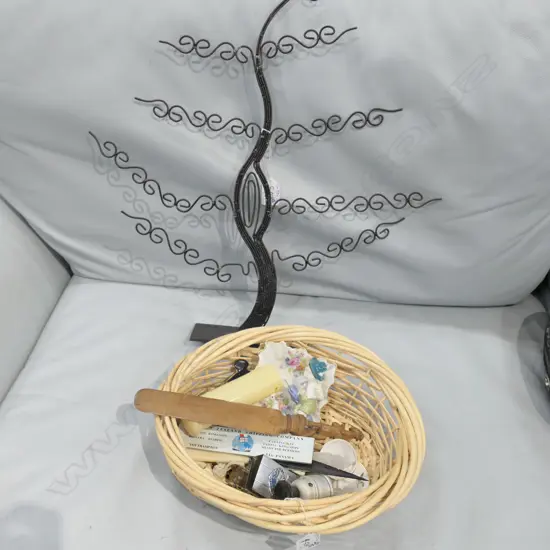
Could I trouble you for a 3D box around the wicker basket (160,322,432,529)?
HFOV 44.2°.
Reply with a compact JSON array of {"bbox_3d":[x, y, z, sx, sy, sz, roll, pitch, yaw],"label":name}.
[{"bbox_3d":[0.018,0.197,0.833,0.322,0.105,0.280,15,44,16],"label":"wicker basket"}]

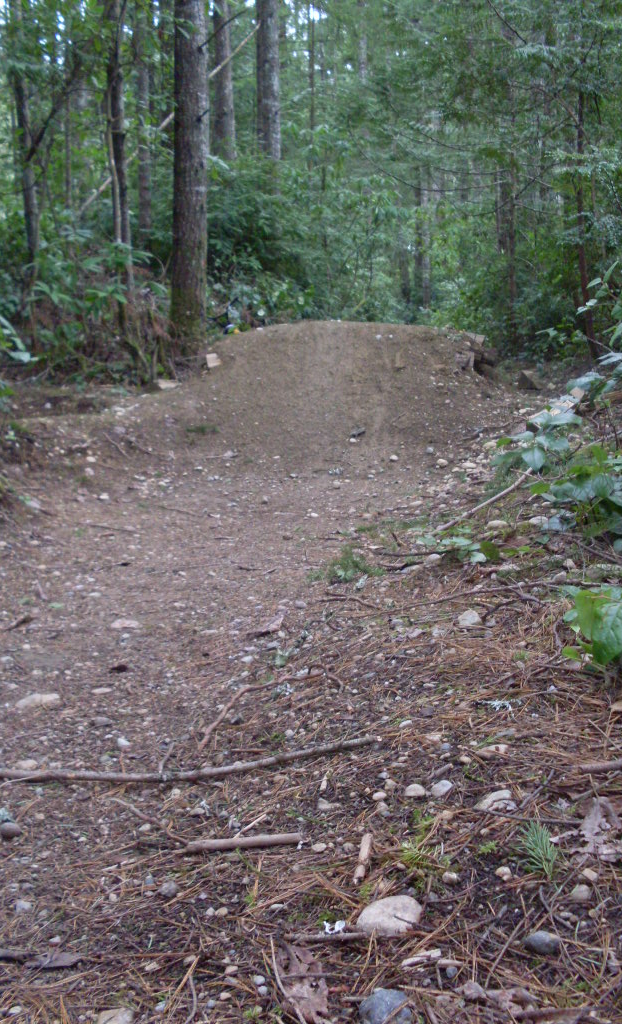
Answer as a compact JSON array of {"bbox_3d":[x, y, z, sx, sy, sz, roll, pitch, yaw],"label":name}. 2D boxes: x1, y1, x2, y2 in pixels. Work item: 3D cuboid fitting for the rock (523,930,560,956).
[{"bbox_3d":[0.210,0.390,1.018,0.033,0.021,0.025,1,6,12],"label":"rock"}]

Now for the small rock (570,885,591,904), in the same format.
[{"bbox_3d":[0.268,0.380,1.119,0.022,0.018,0.019,1,7,14],"label":"small rock"}]

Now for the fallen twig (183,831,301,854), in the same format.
[{"bbox_3d":[-0.071,0.351,1.195,0.124,0.013,0.013,-1,9,-11],"label":"fallen twig"}]

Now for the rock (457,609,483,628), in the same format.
[{"bbox_3d":[0.332,0.223,2.346,0.048,0.040,0.041,1,6,8],"label":"rock"}]

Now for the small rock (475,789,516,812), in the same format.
[{"bbox_3d":[0.222,0.346,1.349,0.047,0.025,0.037,1,6,10],"label":"small rock"}]

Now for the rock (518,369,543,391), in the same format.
[{"bbox_3d":[1.484,-0.896,7.600,0.176,0.149,0.141,1,6,11],"label":"rock"}]

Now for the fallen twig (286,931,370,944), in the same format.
[{"bbox_3d":[0.014,0.393,1.044,0.079,0.008,0.009,-1,6,-5],"label":"fallen twig"}]

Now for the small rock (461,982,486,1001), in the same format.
[{"bbox_3d":[0.133,0.393,0.924,0.021,0.013,0.018,1,8,0],"label":"small rock"}]

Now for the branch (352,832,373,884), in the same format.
[{"bbox_3d":[0.054,0.357,1.157,0.011,0.013,0.098,2,9,10],"label":"branch"}]

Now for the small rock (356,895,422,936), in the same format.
[{"bbox_3d":[0.073,0.379,1.056,0.061,0.037,0.048,0,6,4],"label":"small rock"}]

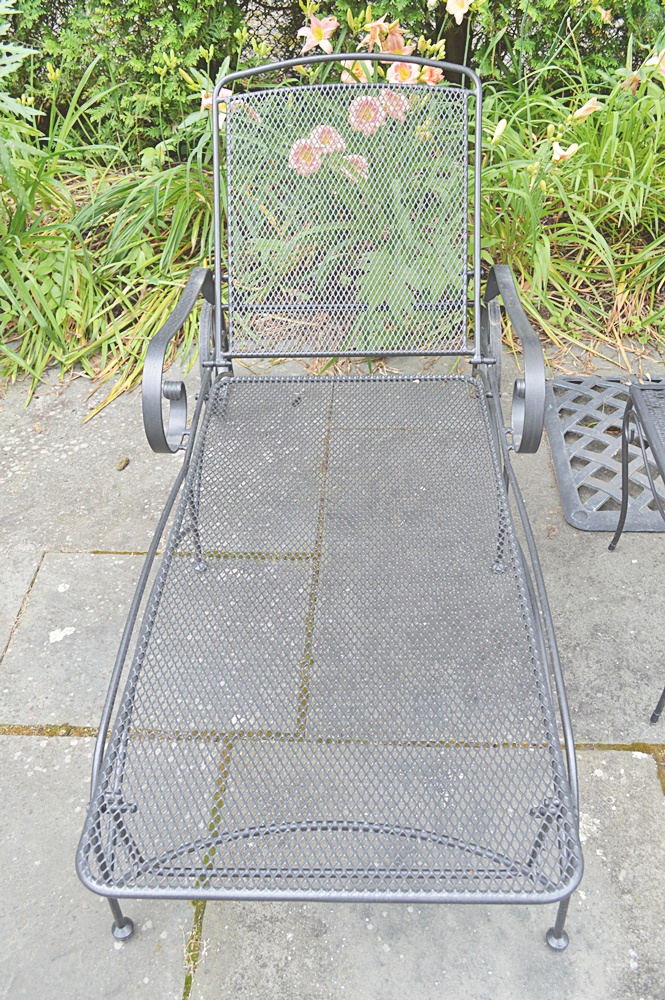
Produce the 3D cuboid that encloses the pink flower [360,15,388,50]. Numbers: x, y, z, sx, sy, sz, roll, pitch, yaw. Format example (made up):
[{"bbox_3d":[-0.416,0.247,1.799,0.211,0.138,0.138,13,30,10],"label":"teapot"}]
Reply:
[{"bbox_3d":[0.137,-1.485,2.650,0.110,0.120,0.090,29,49,29],"label":"pink flower"}]

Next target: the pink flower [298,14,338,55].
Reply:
[{"bbox_3d":[-0.046,-1.465,2.620,0.135,0.130,0.085,-3,41,-4],"label":"pink flower"}]

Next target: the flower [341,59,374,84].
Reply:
[{"bbox_3d":[0.080,-1.364,2.650,0.110,0.100,0.070,0,41,0],"label":"flower"}]

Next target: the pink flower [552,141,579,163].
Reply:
[{"bbox_3d":[0.750,-1.122,2.680,0.085,0.075,0.080,13,43,15],"label":"pink flower"}]

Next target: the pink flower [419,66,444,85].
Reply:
[{"bbox_3d":[0.315,-1.351,2.650,0.085,0.070,0.085,29,49,29],"label":"pink flower"}]

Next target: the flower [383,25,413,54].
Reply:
[{"bbox_3d":[0.207,-1.456,2.650,0.110,0.120,0.085,-3,41,-4],"label":"flower"}]

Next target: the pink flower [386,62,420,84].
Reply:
[{"bbox_3d":[0.223,-1.345,2.620,0.110,0.095,0.070,0,41,0],"label":"pink flower"}]

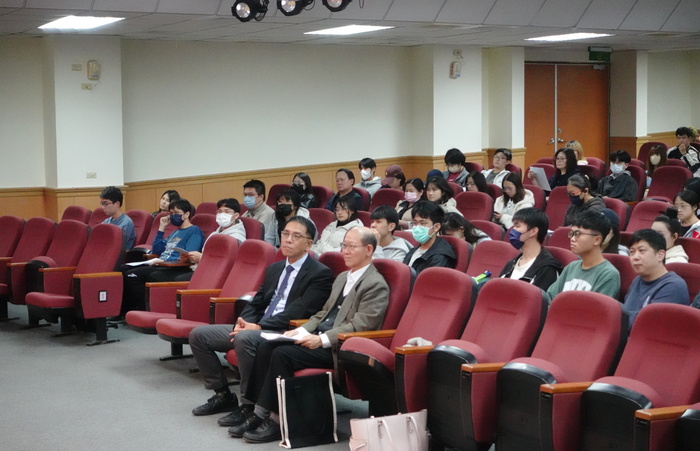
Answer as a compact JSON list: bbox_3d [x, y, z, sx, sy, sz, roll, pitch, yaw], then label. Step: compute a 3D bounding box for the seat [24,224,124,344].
[{"bbox_3d":[-2.328,0.469,11.362,0.800,0.960,0.660,-4,5,-38],"label":"seat"}]

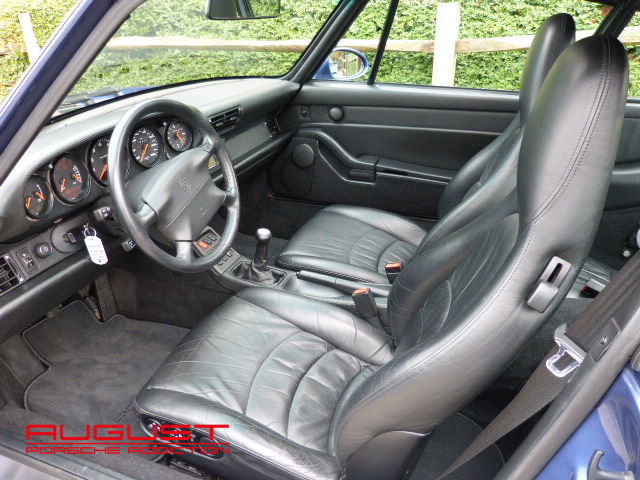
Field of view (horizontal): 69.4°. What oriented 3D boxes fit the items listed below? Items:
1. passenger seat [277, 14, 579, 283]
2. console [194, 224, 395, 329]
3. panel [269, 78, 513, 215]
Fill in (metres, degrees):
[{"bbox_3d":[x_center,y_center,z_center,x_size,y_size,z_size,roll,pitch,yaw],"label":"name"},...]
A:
[{"bbox_3d":[0.314,-0.259,1.573,0.850,0.910,0.510,9,29,20],"label":"passenger seat"},{"bbox_3d":[-0.044,0.107,1.488,0.740,0.270,0.250,9,29,20],"label":"console"},{"bbox_3d":[0.282,-0.363,1.923,1.120,0.560,0.130,9,29,20],"label":"panel"}]

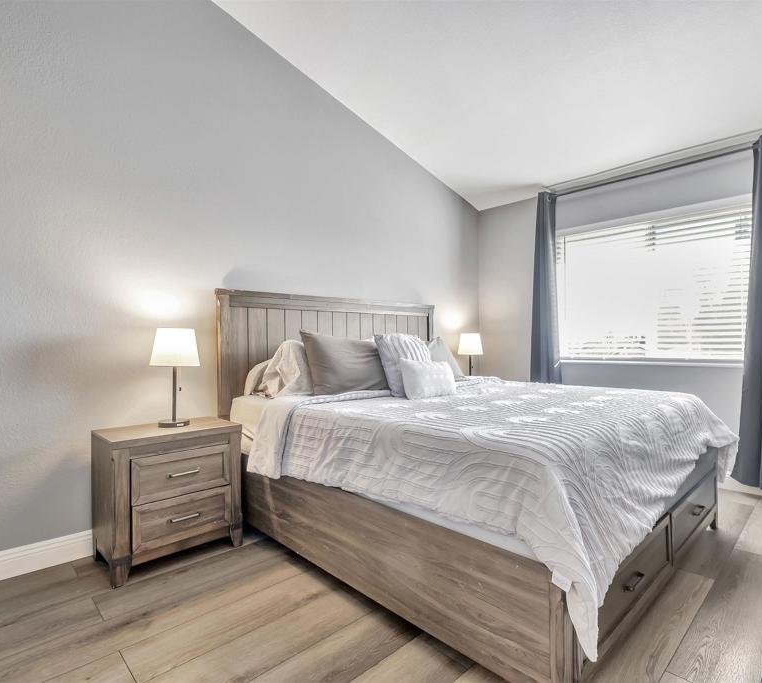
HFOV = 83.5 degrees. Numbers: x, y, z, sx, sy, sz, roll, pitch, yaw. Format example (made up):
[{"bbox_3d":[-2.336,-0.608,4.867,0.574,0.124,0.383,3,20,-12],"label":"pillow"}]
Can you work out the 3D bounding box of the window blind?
[{"bbox_3d":[2.187,-0.428,3.563,0.098,1.224,1.461,0,-1,-43],"label":"window blind"}]

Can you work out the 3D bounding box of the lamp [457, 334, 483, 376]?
[{"bbox_3d":[0.892,0.186,4.250,0.251,0.532,0.251,0,-1,-43],"label":"lamp"}]

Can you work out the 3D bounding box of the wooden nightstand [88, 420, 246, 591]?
[{"bbox_3d":[-1.119,0.790,2.273,0.624,0.659,0.403,0,-1,-43],"label":"wooden nightstand"}]

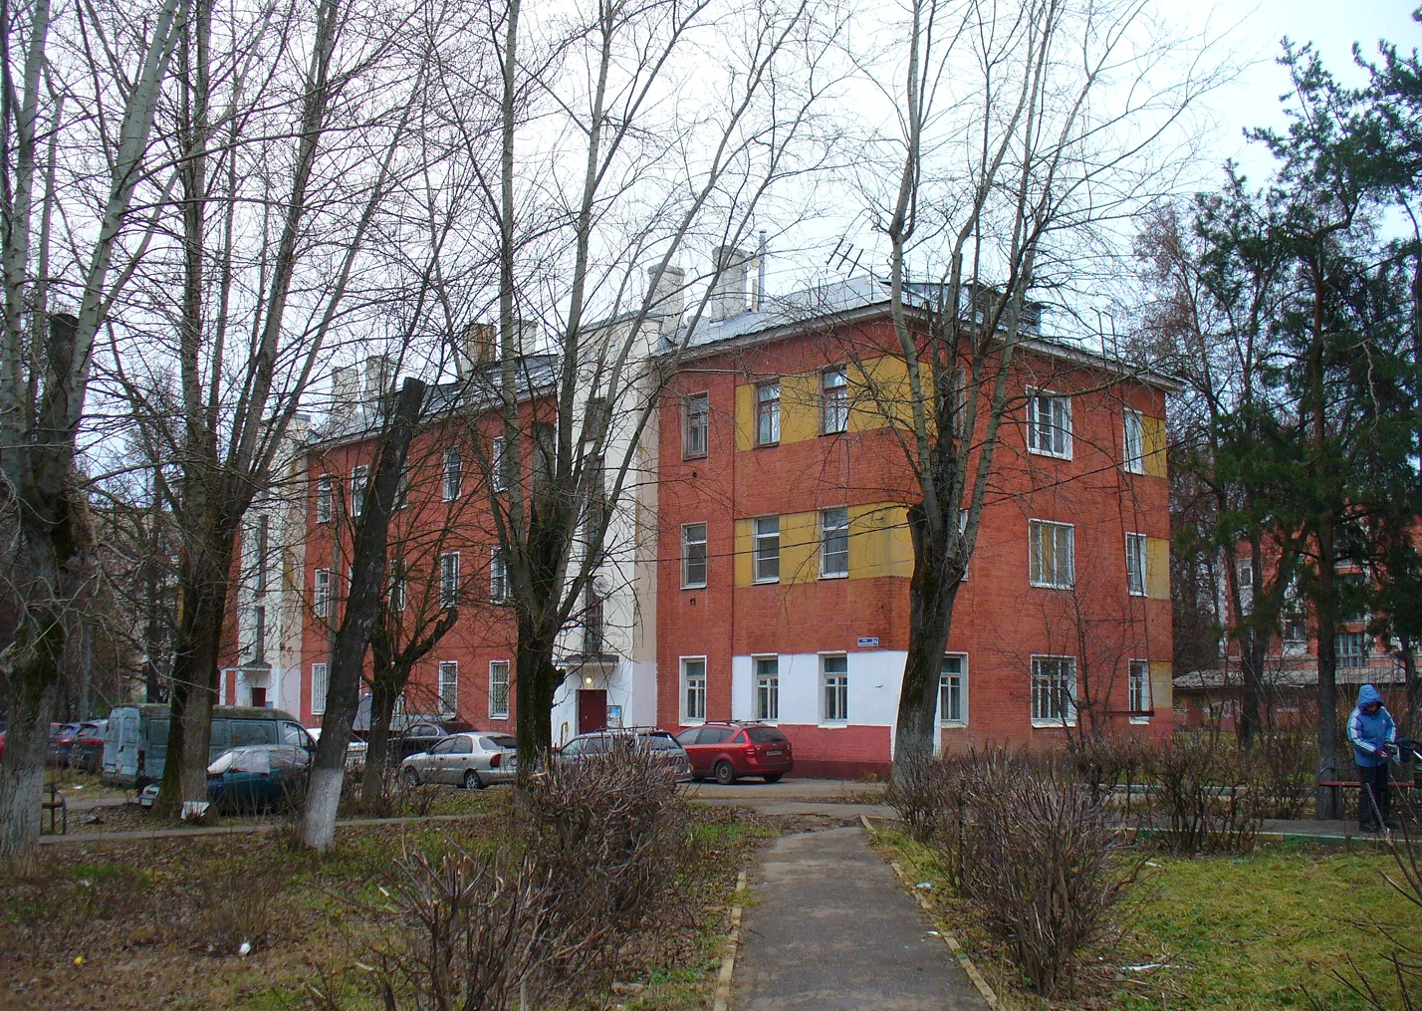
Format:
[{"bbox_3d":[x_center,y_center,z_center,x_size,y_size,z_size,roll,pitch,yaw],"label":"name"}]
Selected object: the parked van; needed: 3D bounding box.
[{"bbox_3d":[-11.353,5.647,35.551,4.950,2.000,1.880,7,-10,-42],"label":"parked van"}]

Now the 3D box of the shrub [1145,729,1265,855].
[{"bbox_3d":[5.031,2.906,15.517,1.174,1.161,1.115,0,-7,0],"label":"shrub"}]

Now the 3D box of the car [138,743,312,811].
[{"bbox_3d":[-10.592,6.025,34.300,4.270,1.420,1.680,7,-10,-42],"label":"car"}]

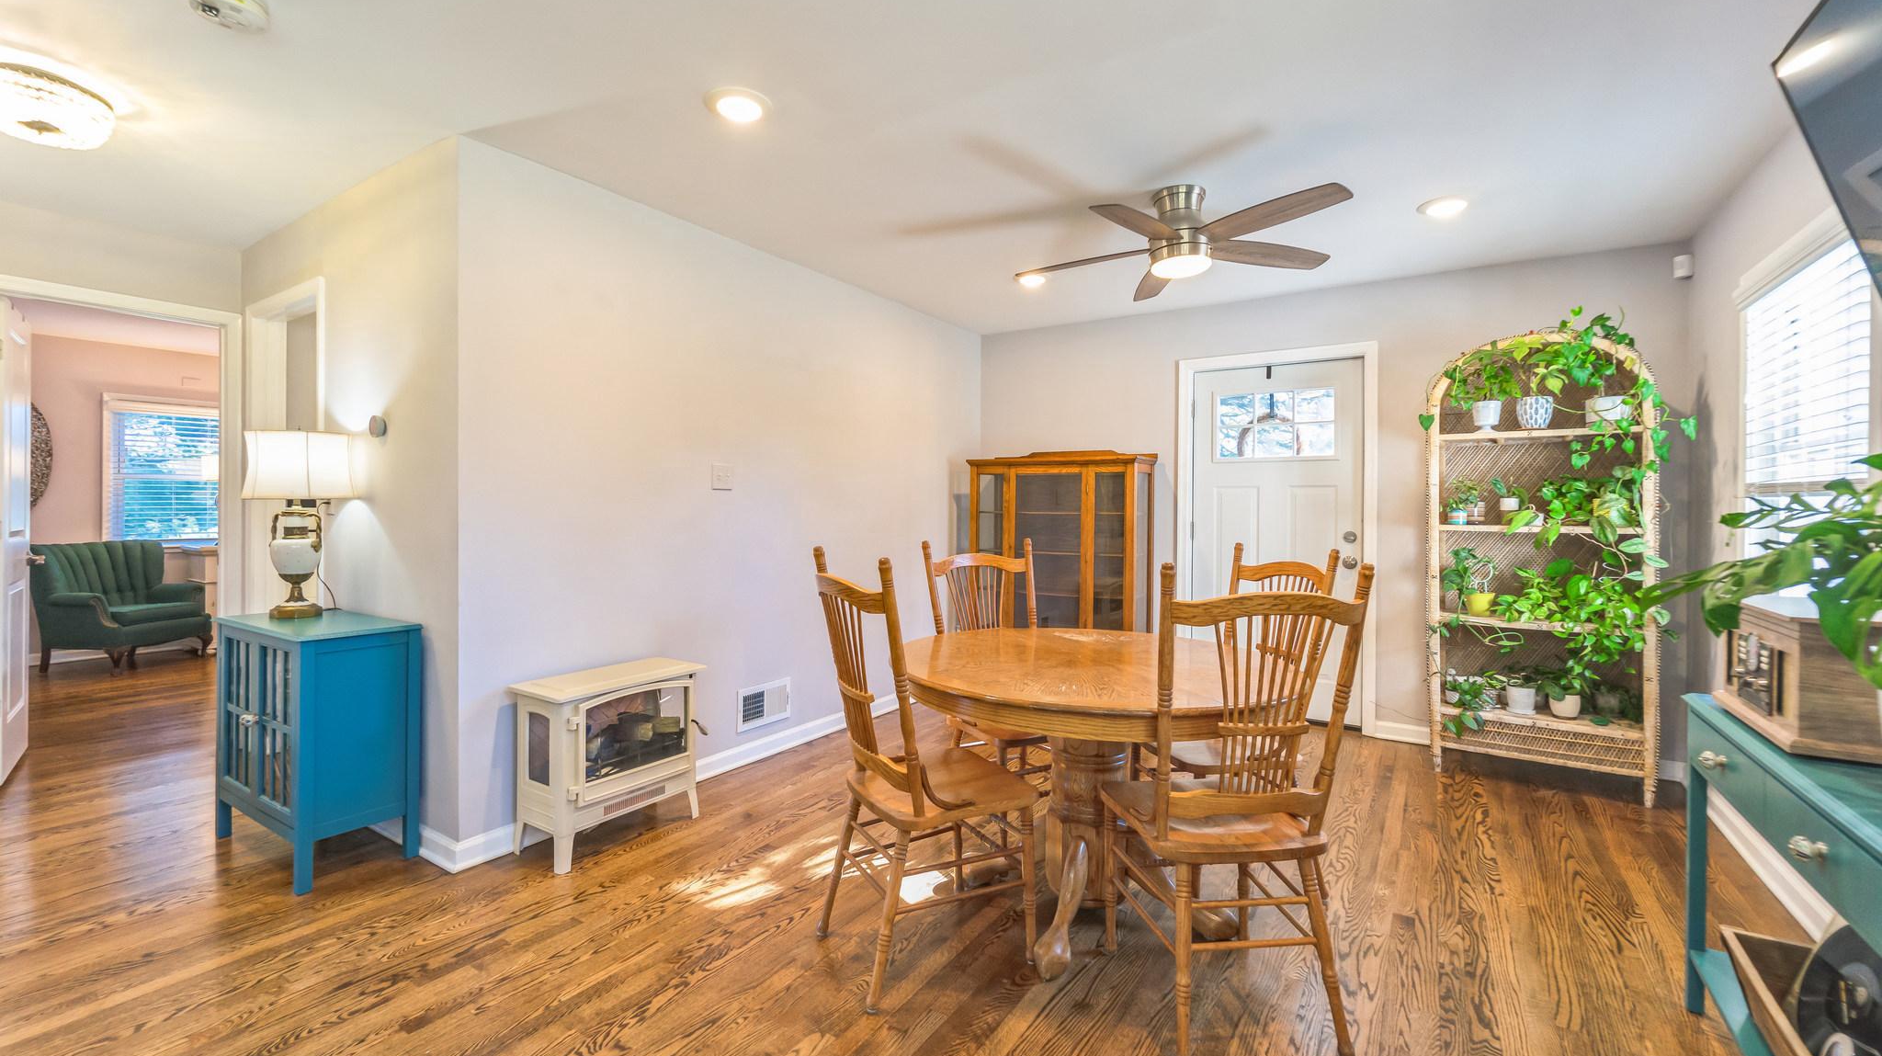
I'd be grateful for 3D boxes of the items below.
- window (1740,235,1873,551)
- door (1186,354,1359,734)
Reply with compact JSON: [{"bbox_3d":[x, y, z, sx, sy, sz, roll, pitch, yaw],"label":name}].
[{"bbox_3d":[2.653,-0.227,2.261,0.080,1.150,0.930,1,2,33],"label":"window"},{"bbox_3d":[1.909,0.081,4.208,0.915,2.030,0.045,1,2,33],"label":"door"}]

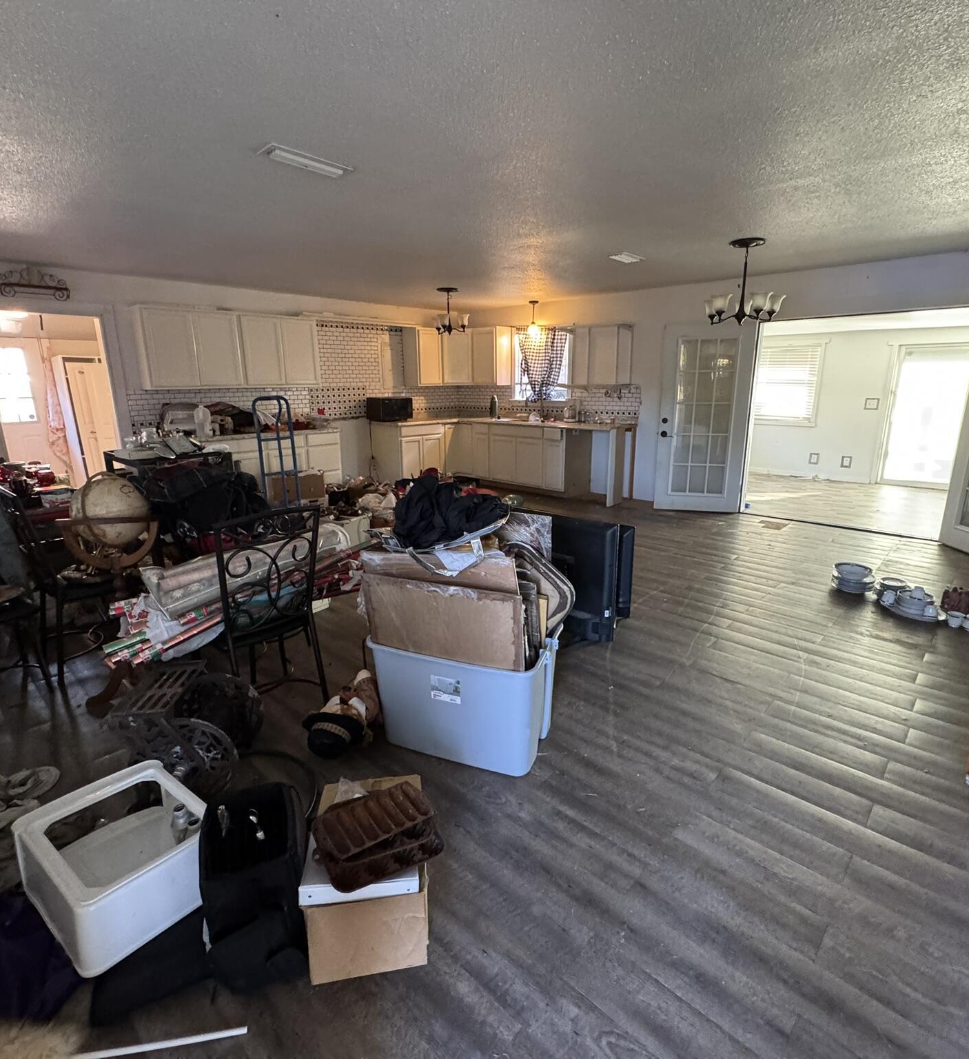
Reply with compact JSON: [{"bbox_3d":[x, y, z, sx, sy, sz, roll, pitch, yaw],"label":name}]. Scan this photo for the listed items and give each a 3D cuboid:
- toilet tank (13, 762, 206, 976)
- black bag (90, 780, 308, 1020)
[{"bbox_3d":[-1.050,0.959,1.683,0.410,0.225,0.407,16,18,32],"label":"toilet tank"},{"bbox_3d":[-0.698,0.937,1.499,0.510,0.350,0.340,-3,15,-10],"label":"black bag"}]

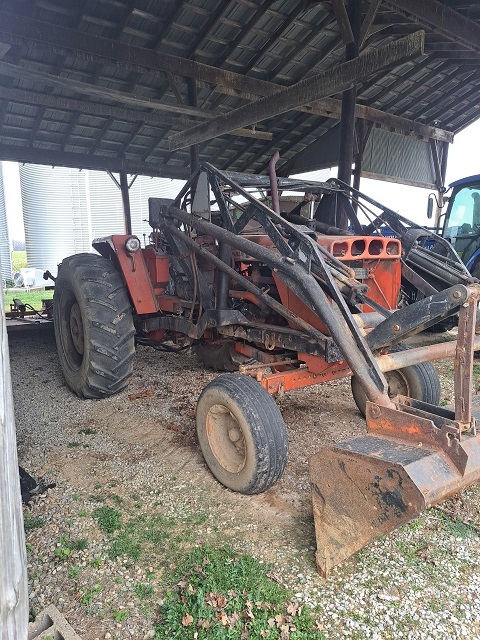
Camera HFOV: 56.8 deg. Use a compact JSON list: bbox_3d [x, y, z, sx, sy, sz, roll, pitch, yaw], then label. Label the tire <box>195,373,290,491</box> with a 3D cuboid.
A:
[{"bbox_3d":[-0.007,0.790,3.070,0.271,0.790,0.794,-7,12,-36],"label":"tire"}]

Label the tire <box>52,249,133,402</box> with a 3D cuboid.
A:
[{"bbox_3d":[-1.679,0.078,5.014,0.457,1.592,1.600,-7,12,-35],"label":"tire"}]

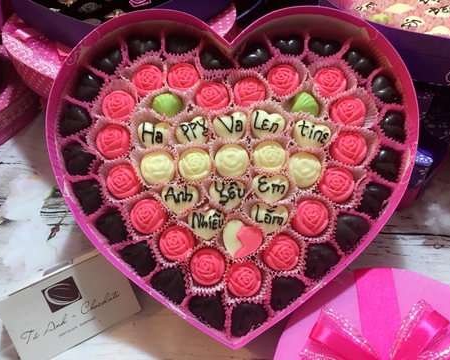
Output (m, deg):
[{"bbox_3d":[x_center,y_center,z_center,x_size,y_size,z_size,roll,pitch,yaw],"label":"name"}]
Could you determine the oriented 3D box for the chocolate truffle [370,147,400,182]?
[{"bbox_3d":[0.126,-0.012,0.318,0.026,0.015,0.028,2,78,3],"label":"chocolate truffle"}]

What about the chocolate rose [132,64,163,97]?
[{"bbox_3d":[-0.068,-0.087,0.352,0.028,0.016,0.028,0,77,3],"label":"chocolate rose"}]

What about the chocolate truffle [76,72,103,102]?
[{"bbox_3d":[-0.121,-0.085,0.361,0.027,0.016,0.029,24,79,6],"label":"chocolate truffle"}]

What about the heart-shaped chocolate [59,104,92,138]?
[{"bbox_3d":[-0.129,-0.050,0.346,0.025,0.015,0.028,21,79,7],"label":"heart-shaped chocolate"}]

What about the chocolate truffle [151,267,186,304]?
[{"bbox_3d":[-0.044,0.082,0.311,0.028,0.015,0.025,33,80,10],"label":"chocolate truffle"}]

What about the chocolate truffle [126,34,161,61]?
[{"bbox_3d":[-0.072,-0.114,0.351,0.028,0.015,0.026,0,78,3],"label":"chocolate truffle"}]

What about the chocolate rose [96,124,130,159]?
[{"bbox_3d":[-0.093,-0.032,0.334,0.028,0.015,0.028,0,78,3],"label":"chocolate rose"}]

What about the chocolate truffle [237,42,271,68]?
[{"bbox_3d":[0.027,-0.112,0.366,0.028,0.016,0.028,0,78,1],"label":"chocolate truffle"}]

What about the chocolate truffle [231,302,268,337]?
[{"bbox_3d":[0.018,0.103,0.298,0.028,0.015,0.026,-30,78,-4],"label":"chocolate truffle"}]

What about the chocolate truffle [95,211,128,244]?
[{"bbox_3d":[-0.094,0.039,0.335,0.028,0.016,0.028,0,78,1],"label":"chocolate truffle"}]

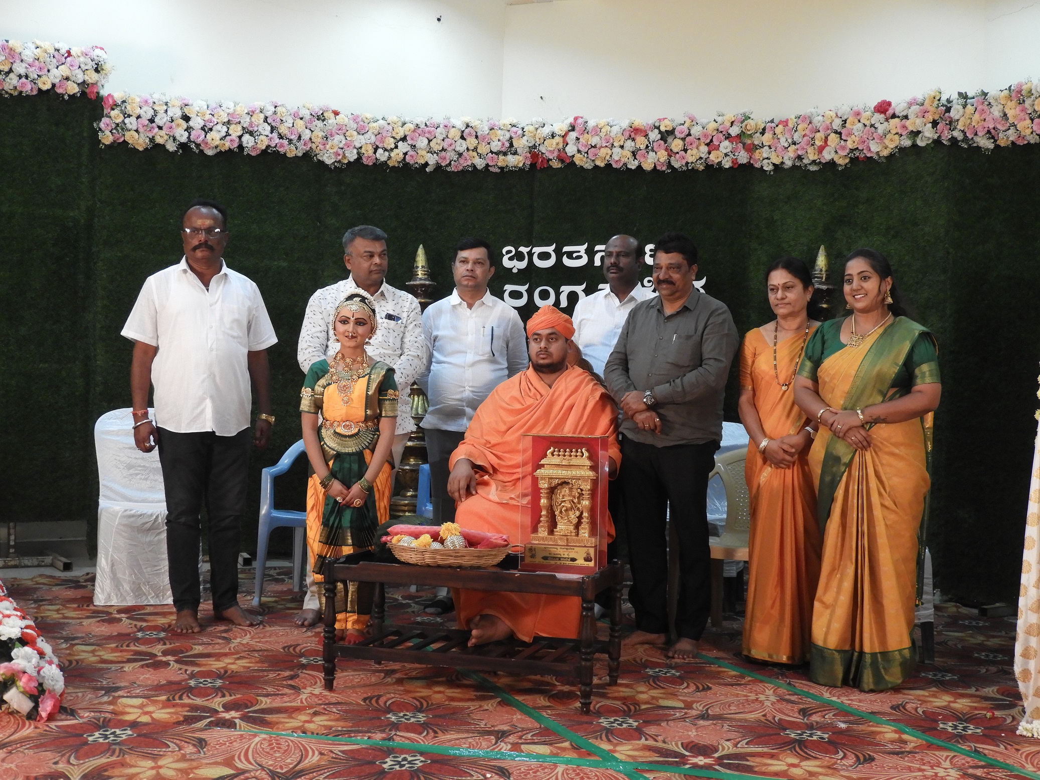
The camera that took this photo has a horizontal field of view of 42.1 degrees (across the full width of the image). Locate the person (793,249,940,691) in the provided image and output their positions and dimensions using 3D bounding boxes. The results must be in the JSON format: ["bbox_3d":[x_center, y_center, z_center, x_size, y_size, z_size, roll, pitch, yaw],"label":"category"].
[{"bbox_3d":[1.280,0.279,4.993,0.510,1.589,0.400,2,3,29],"label":"person"}]

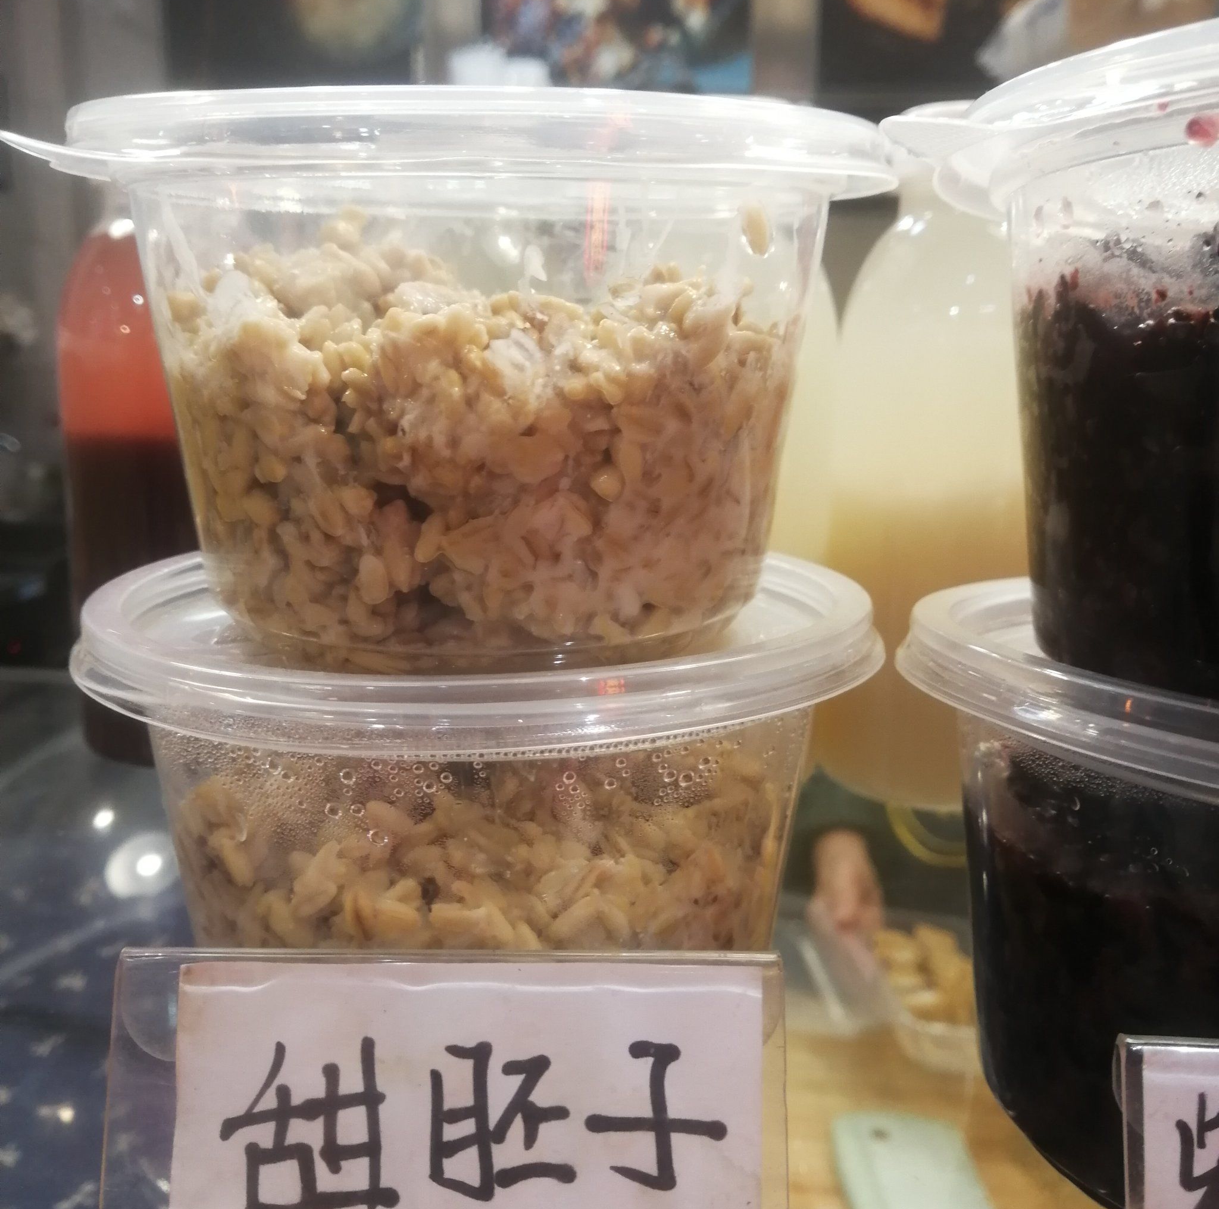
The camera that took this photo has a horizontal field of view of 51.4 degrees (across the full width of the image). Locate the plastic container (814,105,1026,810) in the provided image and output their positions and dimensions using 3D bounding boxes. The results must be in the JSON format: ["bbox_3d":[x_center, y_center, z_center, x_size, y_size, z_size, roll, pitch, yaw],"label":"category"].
[{"bbox_3d":[0.090,-0.037,0.331,0.064,0.172,0.064,1,11,0],"label":"plastic container"}]

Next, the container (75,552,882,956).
[{"bbox_3d":[-0.020,0.033,0.211,0.125,0.073,0.125,0,12,0],"label":"container"}]

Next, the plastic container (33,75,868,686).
[{"bbox_3d":[-0.023,-0.039,0.208,0.132,0.073,0.125,1,16,0],"label":"plastic container"}]

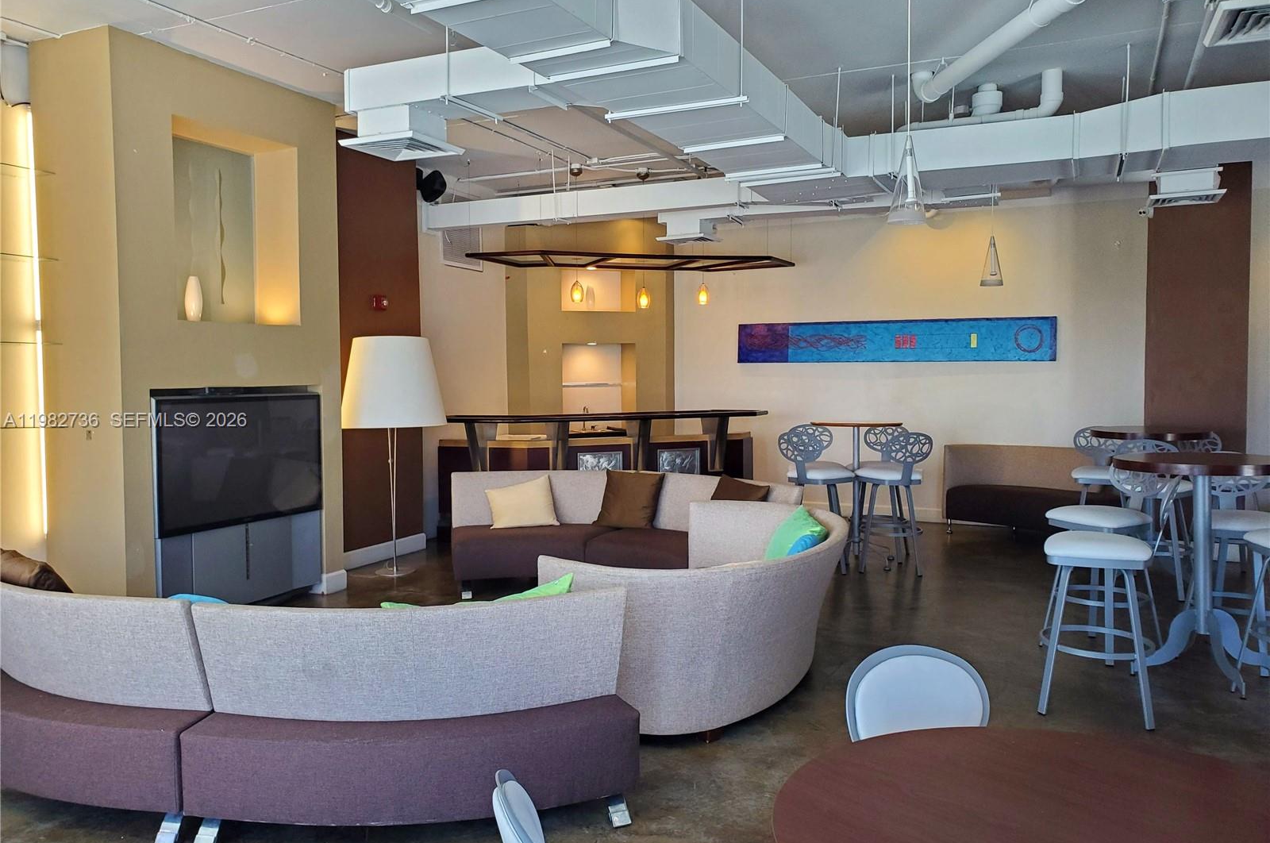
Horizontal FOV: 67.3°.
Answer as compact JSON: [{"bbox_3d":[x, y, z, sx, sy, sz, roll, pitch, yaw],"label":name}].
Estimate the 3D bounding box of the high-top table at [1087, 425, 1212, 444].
[{"bbox_3d":[3.709,0.589,6.876,0.880,1.055,0.880,1,3,25],"label":"high-top table"}]

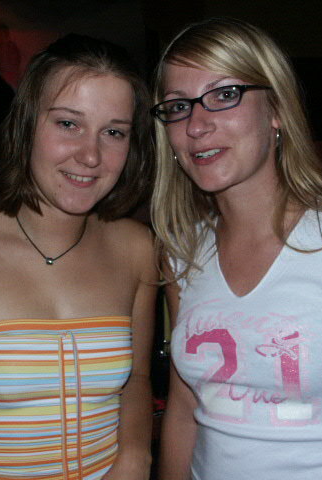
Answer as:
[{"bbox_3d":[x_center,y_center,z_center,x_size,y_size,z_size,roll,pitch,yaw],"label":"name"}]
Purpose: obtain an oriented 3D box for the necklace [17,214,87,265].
[{"bbox_3d":[-0.153,-0.005,0.885,0.112,0.080,0.110,0,9,-16],"label":"necklace"}]

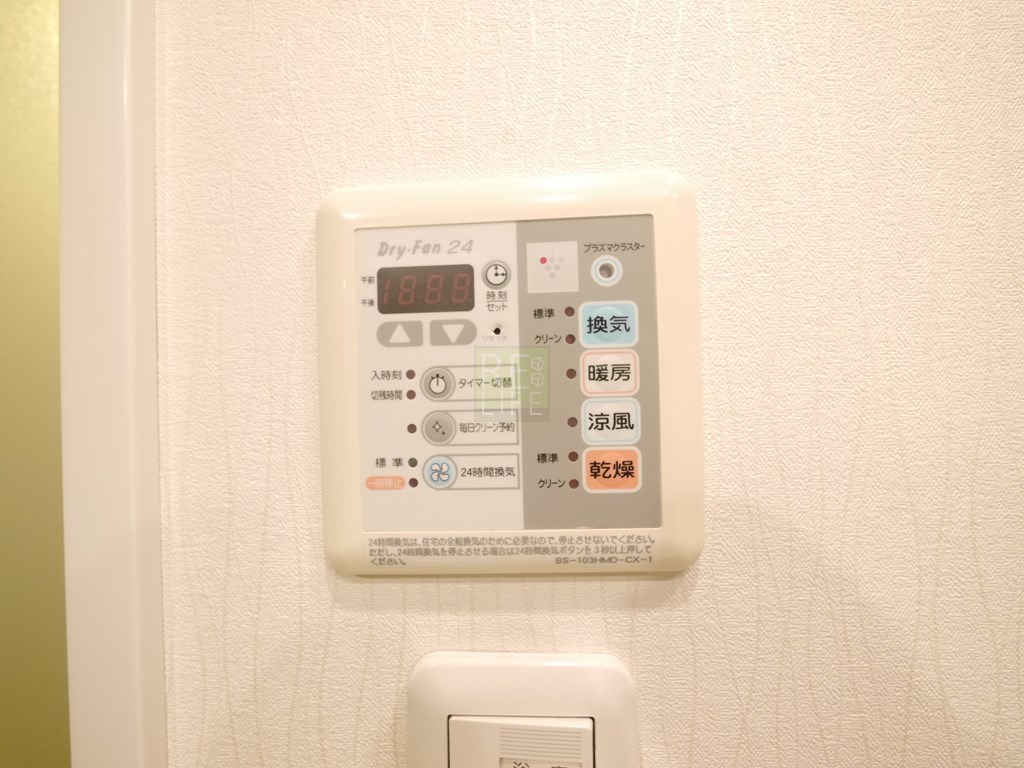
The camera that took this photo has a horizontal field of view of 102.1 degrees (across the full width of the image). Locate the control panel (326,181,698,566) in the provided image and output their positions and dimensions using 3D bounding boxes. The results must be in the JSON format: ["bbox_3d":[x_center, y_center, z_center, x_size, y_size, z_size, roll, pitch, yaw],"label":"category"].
[{"bbox_3d":[-0.001,-0.003,0.122,0.116,0.120,0.014,-2,-1,2],"label":"control panel"}]

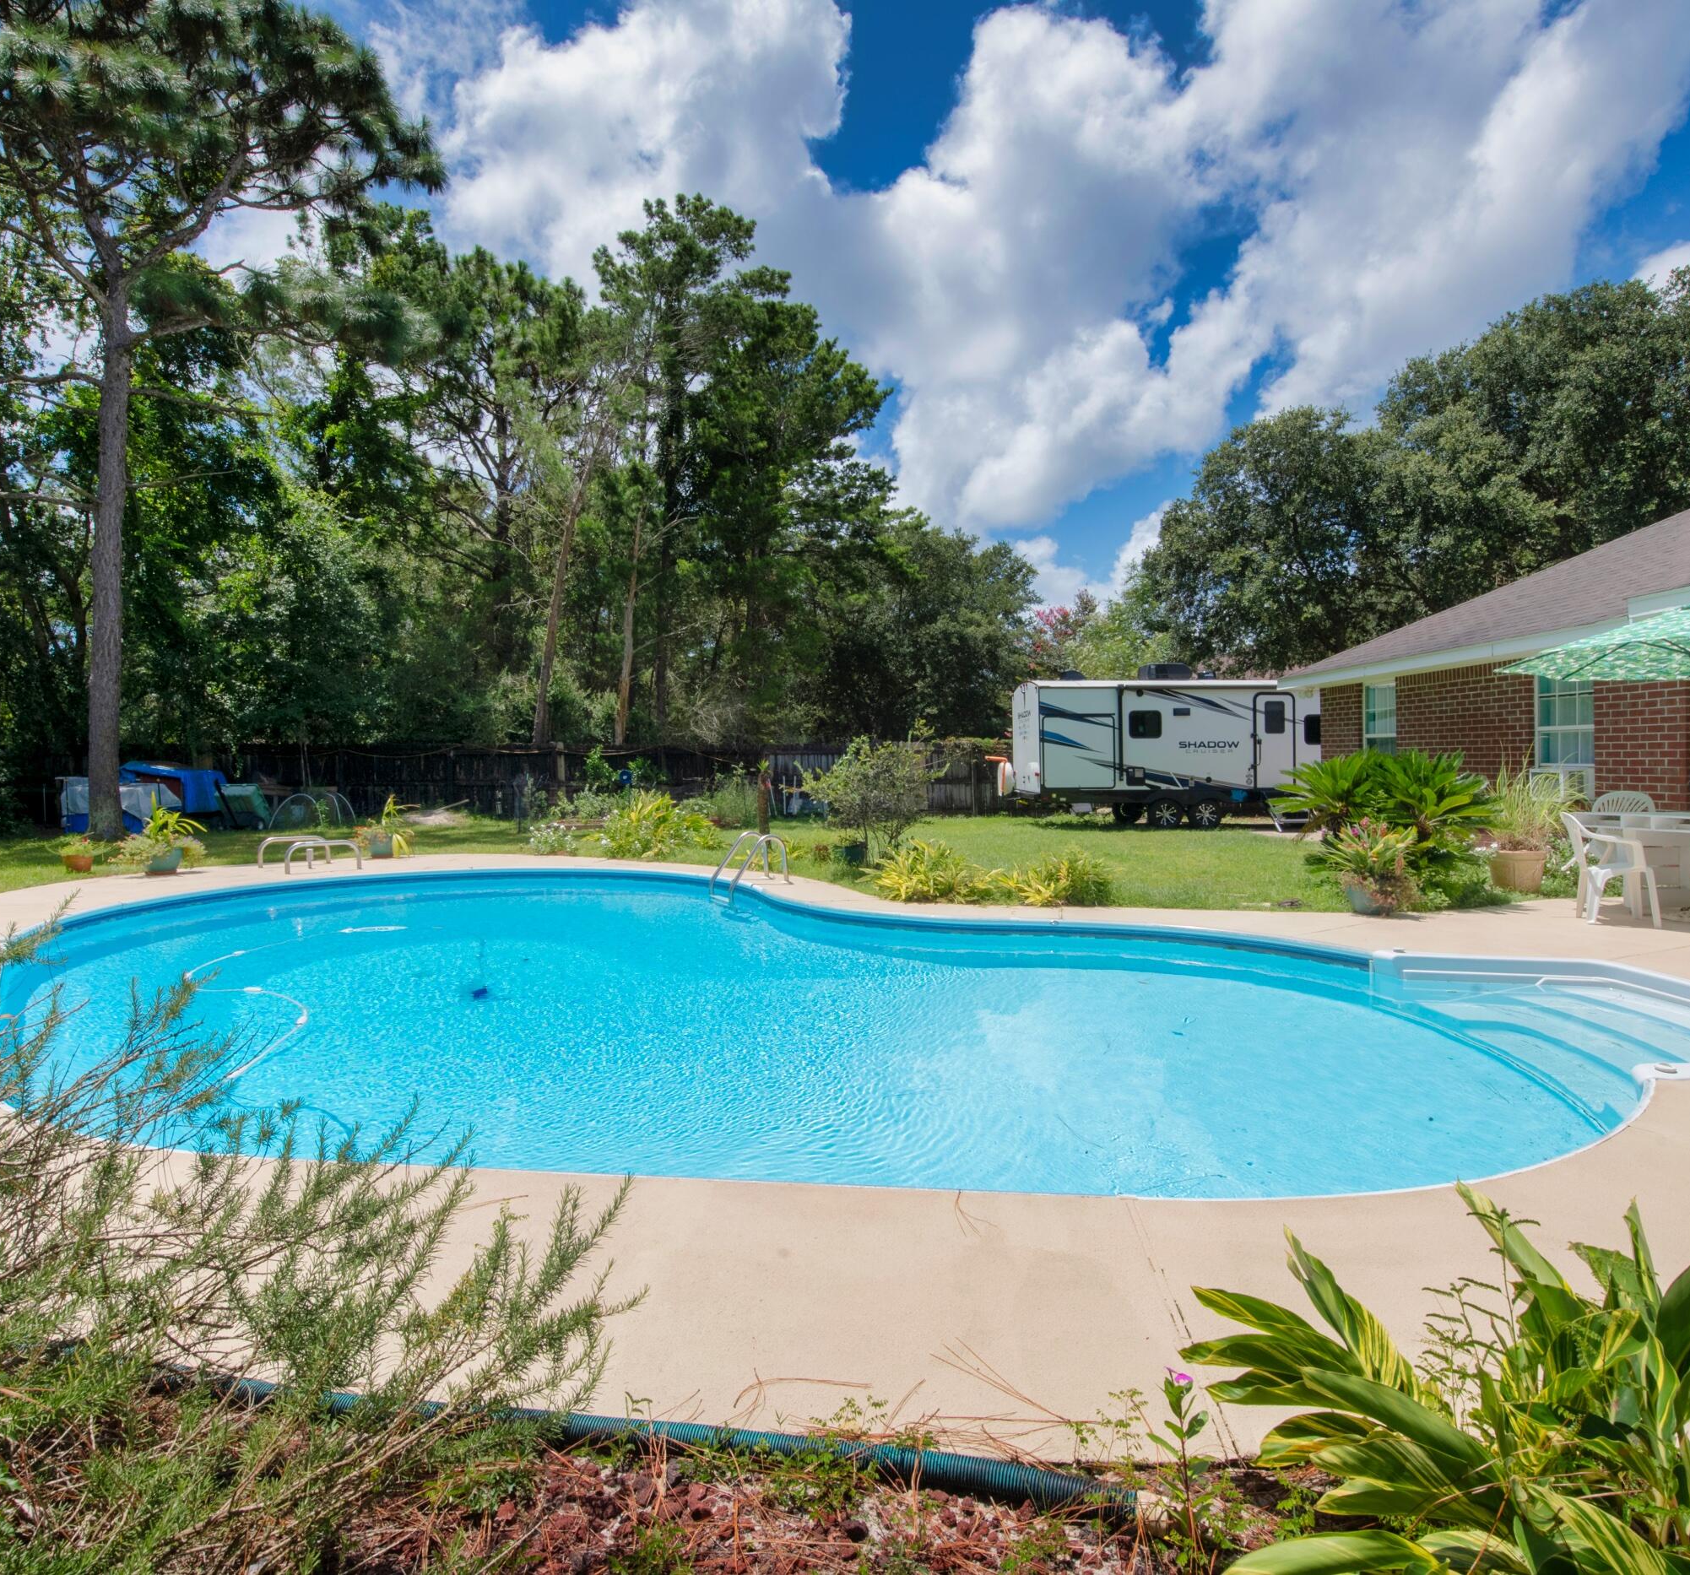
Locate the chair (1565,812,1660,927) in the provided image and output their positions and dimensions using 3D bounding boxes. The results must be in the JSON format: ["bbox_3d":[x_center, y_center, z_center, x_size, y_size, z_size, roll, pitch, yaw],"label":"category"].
[{"bbox_3d":[5.960,0.635,7.150,0.580,0.820,0.570,0,1,26],"label":"chair"}]

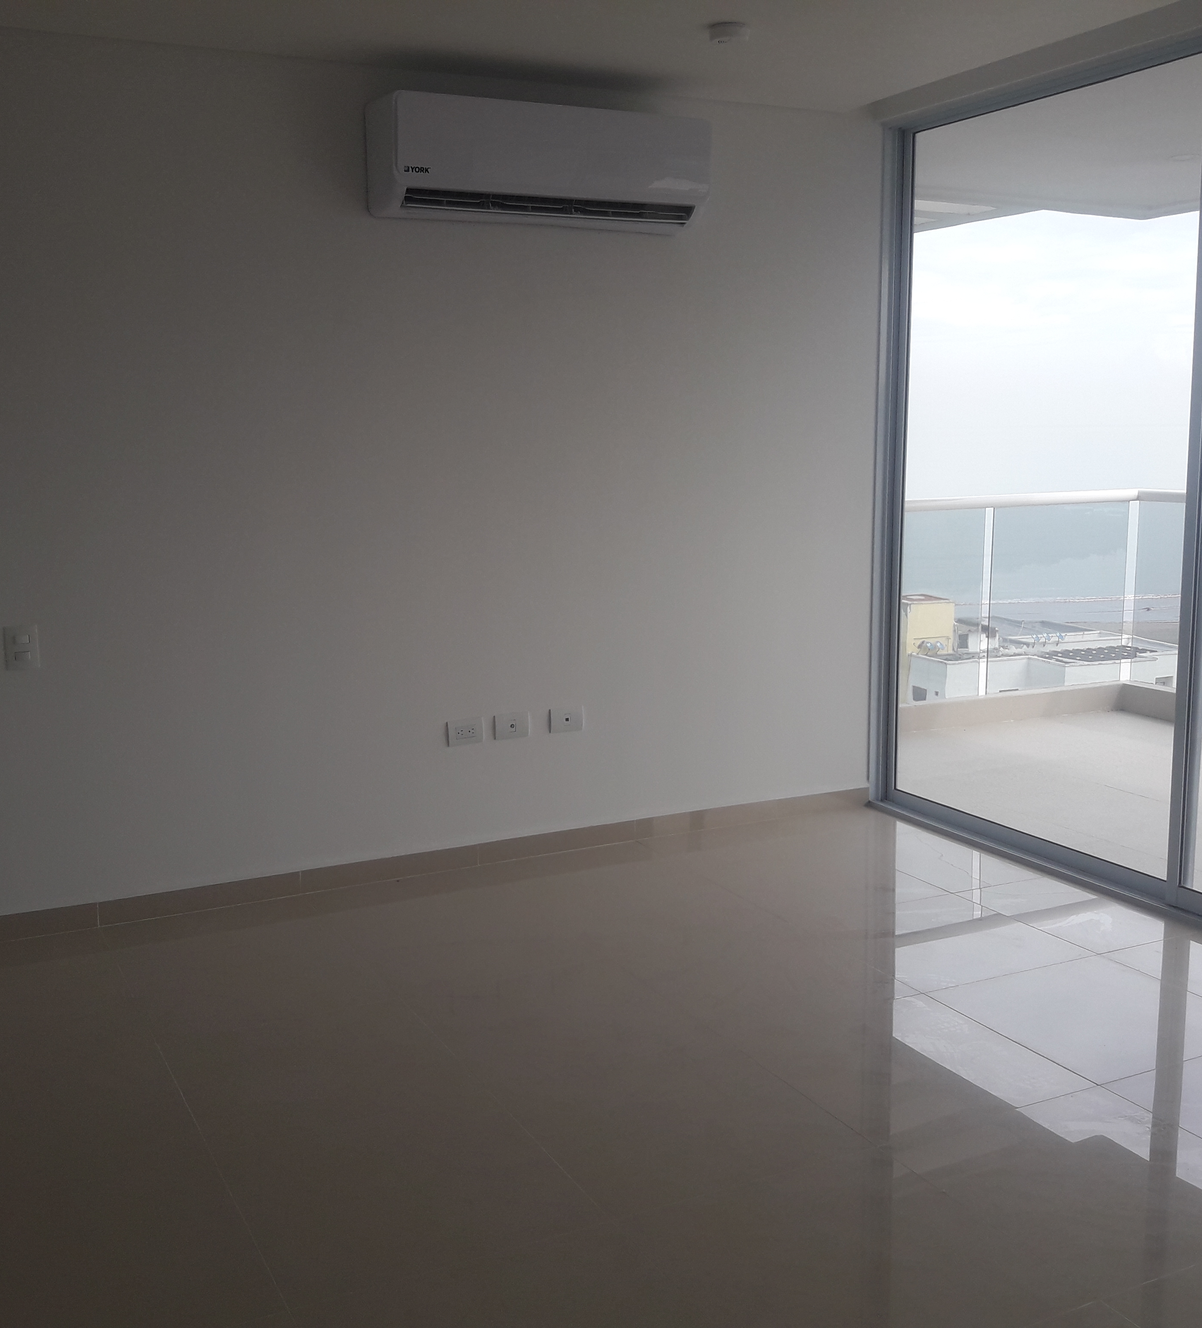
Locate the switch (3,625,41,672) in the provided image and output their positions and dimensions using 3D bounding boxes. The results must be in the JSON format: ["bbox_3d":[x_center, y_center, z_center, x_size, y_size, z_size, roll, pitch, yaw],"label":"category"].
[{"bbox_3d":[-1.643,-0.045,4.066,0.090,0.125,0.012,-5,10,-26],"label":"switch"}]

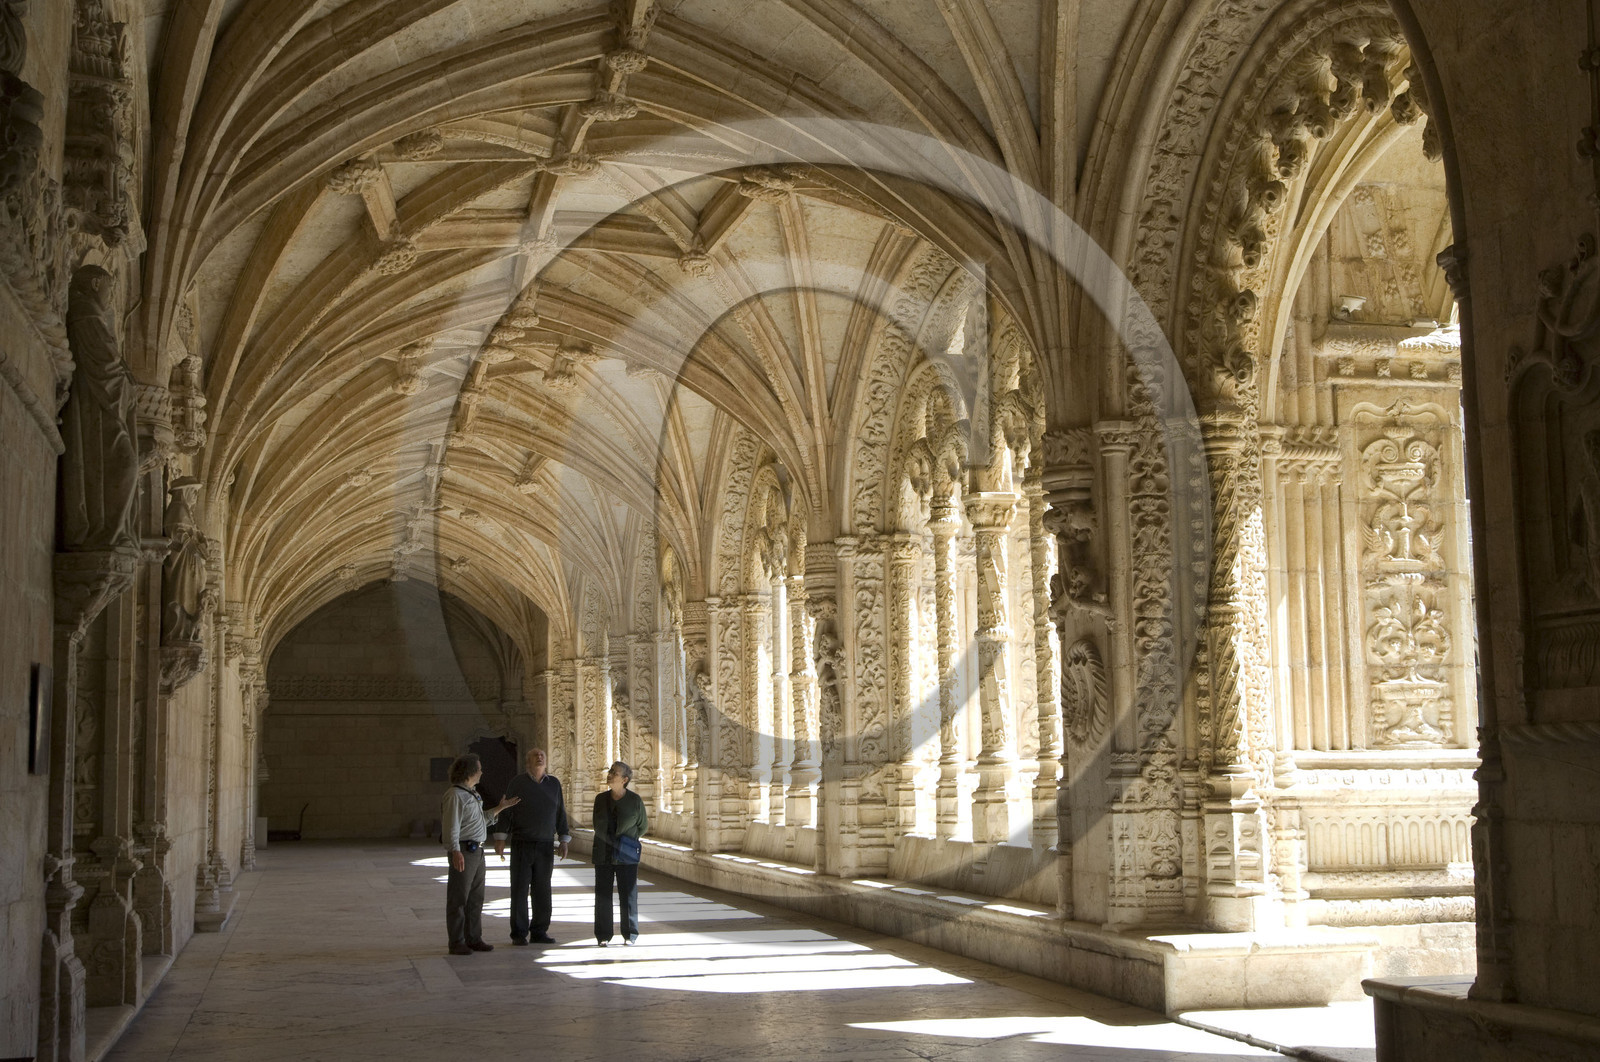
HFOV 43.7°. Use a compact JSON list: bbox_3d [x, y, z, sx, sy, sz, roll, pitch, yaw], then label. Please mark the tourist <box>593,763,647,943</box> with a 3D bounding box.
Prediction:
[{"bbox_3d":[-1.643,2.916,18.132,0.500,1.640,0.340,-2,-7,10],"label":"tourist"}]

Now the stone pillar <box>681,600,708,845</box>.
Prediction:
[{"bbox_3d":[-1.518,2.745,28.648,0.324,3.464,0.507,1,-7,-14],"label":"stone pillar"}]

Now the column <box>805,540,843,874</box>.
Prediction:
[{"bbox_3d":[0.265,1.899,21.571,0.334,3.561,0.466,1,-7,-14],"label":"column"}]

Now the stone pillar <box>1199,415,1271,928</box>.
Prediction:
[{"bbox_3d":[2.935,0.939,13.482,0.370,3.440,0.370,1,-7,-14],"label":"stone pillar"}]

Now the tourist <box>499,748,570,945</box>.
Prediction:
[{"bbox_3d":[-2.424,2.873,18.277,0.608,1.755,0.365,1,-7,-16],"label":"tourist"}]

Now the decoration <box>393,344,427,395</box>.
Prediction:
[{"bbox_3d":[-4.942,-2.040,25.307,0.385,0.556,0.456,1,-7,-14],"label":"decoration"}]

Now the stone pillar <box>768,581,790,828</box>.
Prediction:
[{"bbox_3d":[-0.276,2.304,26.588,0.243,3.249,0.243,1,-7,-14],"label":"stone pillar"}]

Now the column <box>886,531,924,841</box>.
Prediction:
[{"bbox_3d":[1.107,1.607,21.074,0.360,3.251,0.360,-1,-7,0],"label":"column"}]

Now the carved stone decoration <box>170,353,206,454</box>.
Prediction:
[{"bbox_3d":[-4.983,-1.033,16.221,0.300,0.760,0.400,1,-7,-14],"label":"carved stone decoration"}]

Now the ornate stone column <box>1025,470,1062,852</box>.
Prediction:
[{"bbox_3d":[2.101,1.097,17.223,0.290,3.275,0.290,1,-7,-14],"label":"ornate stone column"}]

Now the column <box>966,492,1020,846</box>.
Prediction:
[{"bbox_3d":[1.758,1.259,18.231,0.375,3.186,0.365,-1,-7,0],"label":"column"}]

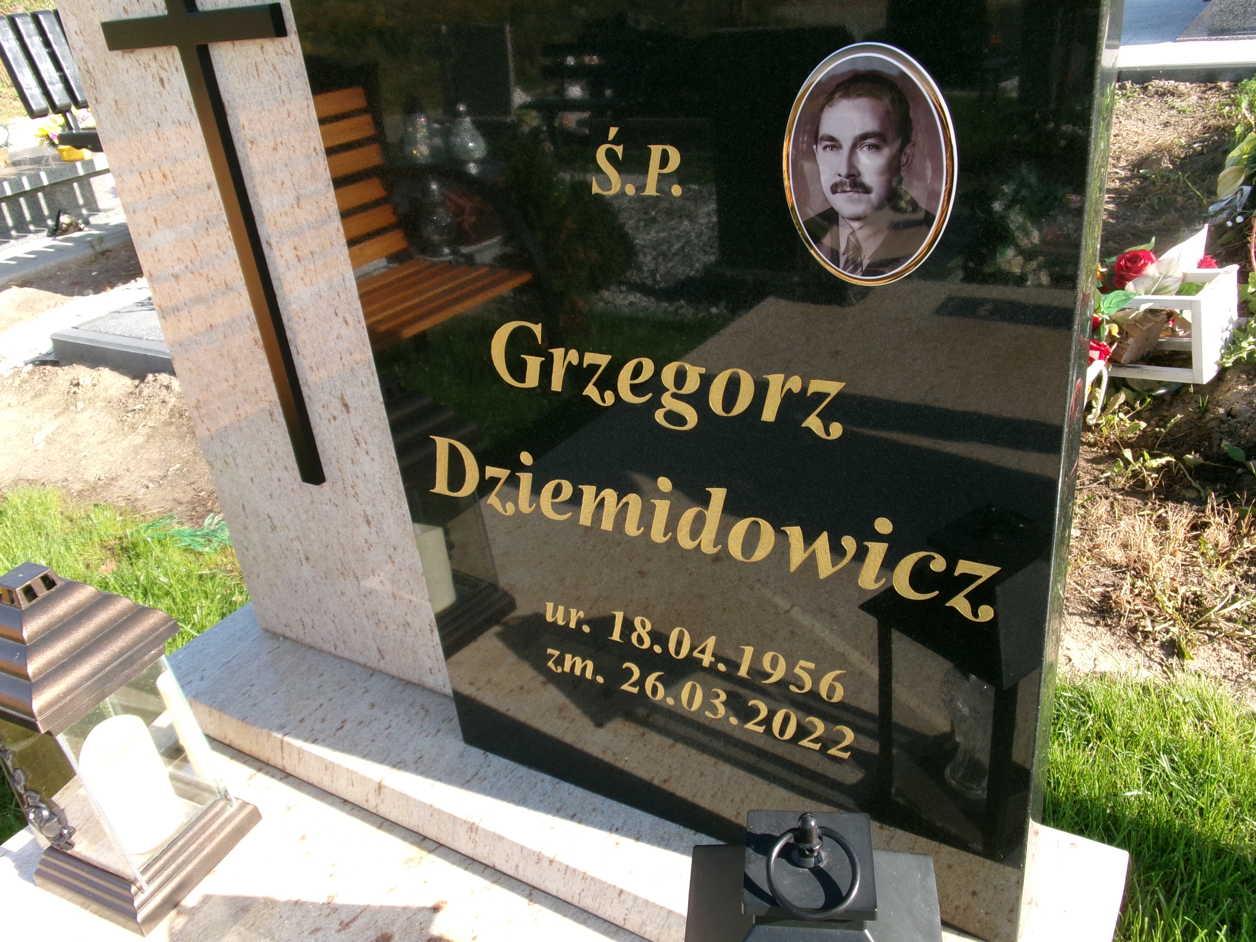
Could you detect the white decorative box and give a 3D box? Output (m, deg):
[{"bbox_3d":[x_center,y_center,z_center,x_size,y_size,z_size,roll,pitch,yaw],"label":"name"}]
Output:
[{"bbox_3d":[1.183,-0.328,2.267,0.198,0.187,0.260,-32,28,-33],"label":"white decorative box"}]

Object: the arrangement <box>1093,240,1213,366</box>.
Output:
[{"bbox_3d":[1.159,-0.374,2.257,0.200,0.210,0.270,-27,33,-35],"label":"arrangement"}]

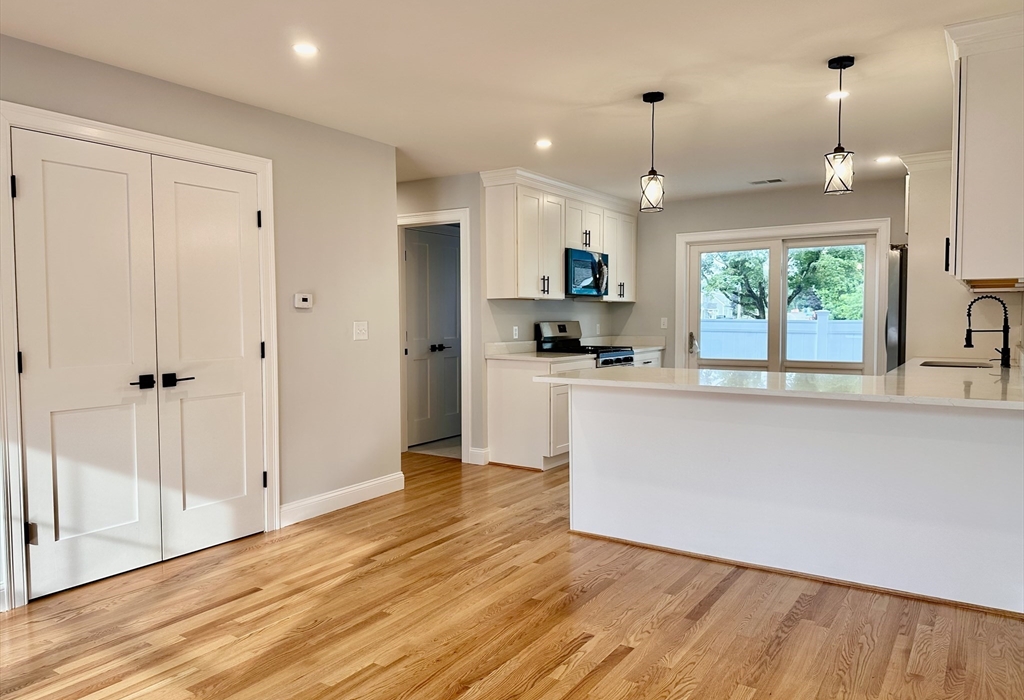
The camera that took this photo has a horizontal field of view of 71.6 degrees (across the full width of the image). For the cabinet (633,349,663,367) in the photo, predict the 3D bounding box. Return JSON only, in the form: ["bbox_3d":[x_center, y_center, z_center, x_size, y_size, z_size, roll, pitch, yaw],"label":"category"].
[{"bbox_3d":[1.124,0.450,7.396,0.631,0.875,0.797,1,3,34],"label":"cabinet"}]

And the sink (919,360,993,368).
[{"bbox_3d":[2.870,0.208,4.578,0.429,0.209,0.548,1,3,34],"label":"sink"}]

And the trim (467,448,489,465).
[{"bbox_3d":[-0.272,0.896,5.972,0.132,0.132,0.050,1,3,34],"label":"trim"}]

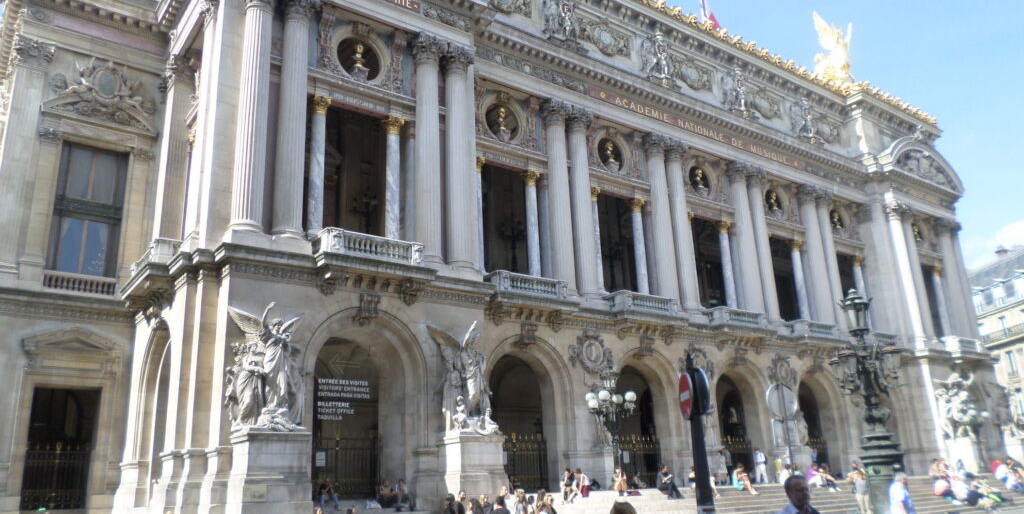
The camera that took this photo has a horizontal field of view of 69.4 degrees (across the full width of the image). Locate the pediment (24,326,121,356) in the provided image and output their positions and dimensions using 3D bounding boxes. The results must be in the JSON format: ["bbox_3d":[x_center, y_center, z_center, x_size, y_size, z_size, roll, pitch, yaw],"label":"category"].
[{"bbox_3d":[-17.555,3.306,29.694,3.400,1.150,0.500,10,-20,-34],"label":"pediment"}]

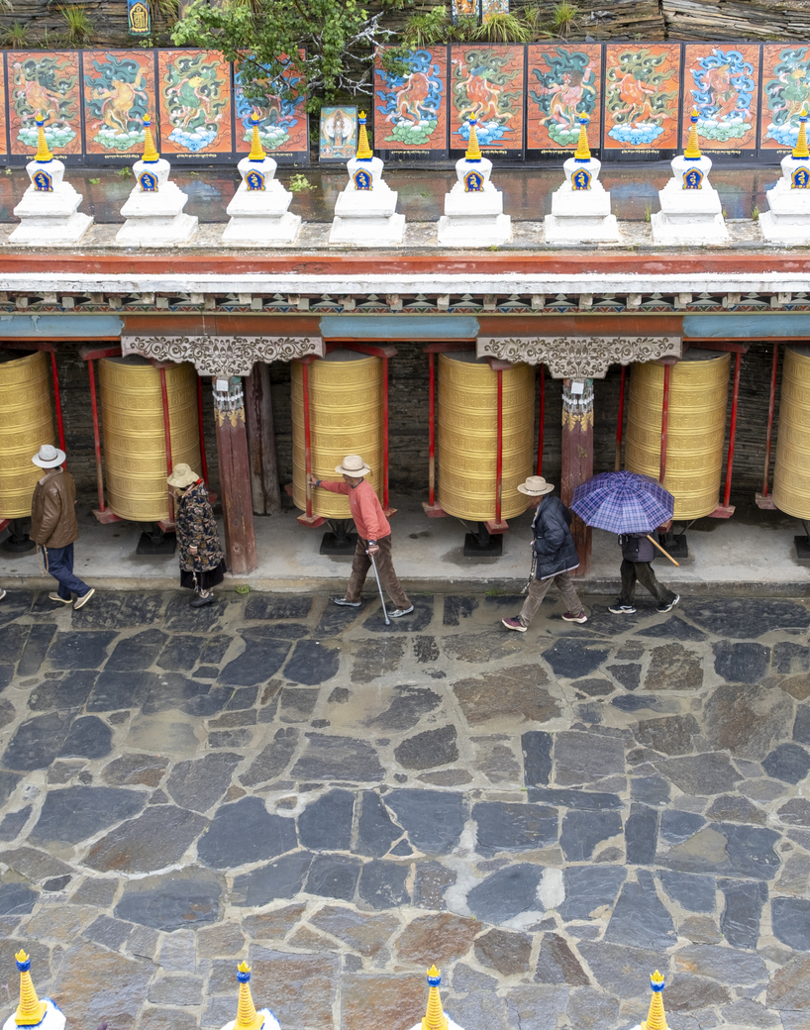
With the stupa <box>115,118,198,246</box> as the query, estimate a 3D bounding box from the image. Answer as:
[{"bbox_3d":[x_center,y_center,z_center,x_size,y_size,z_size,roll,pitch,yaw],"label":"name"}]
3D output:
[{"bbox_3d":[-2.442,-3.290,17.015,0.700,1.162,0.680,0,26,2],"label":"stupa"}]

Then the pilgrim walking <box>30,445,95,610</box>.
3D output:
[{"bbox_3d":[-3.474,0.124,17.708,0.537,1.750,0.550,5,26,11],"label":"pilgrim walking"}]

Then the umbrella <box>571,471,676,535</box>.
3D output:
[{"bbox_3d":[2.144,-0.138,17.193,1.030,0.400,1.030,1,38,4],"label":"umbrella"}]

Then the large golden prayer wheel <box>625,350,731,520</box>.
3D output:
[{"bbox_3d":[2.785,-0.937,18.048,0.990,1.735,0.990,0,26,2],"label":"large golden prayer wheel"}]

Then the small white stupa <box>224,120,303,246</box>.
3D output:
[{"bbox_3d":[-1.413,-3.325,17.164,0.717,1.179,0.717,0,25,4],"label":"small white stupa"}]

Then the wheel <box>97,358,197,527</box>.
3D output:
[{"bbox_3d":[-2.666,-0.942,18.568,1.001,1.729,1.001,-1,25,1],"label":"wheel"}]

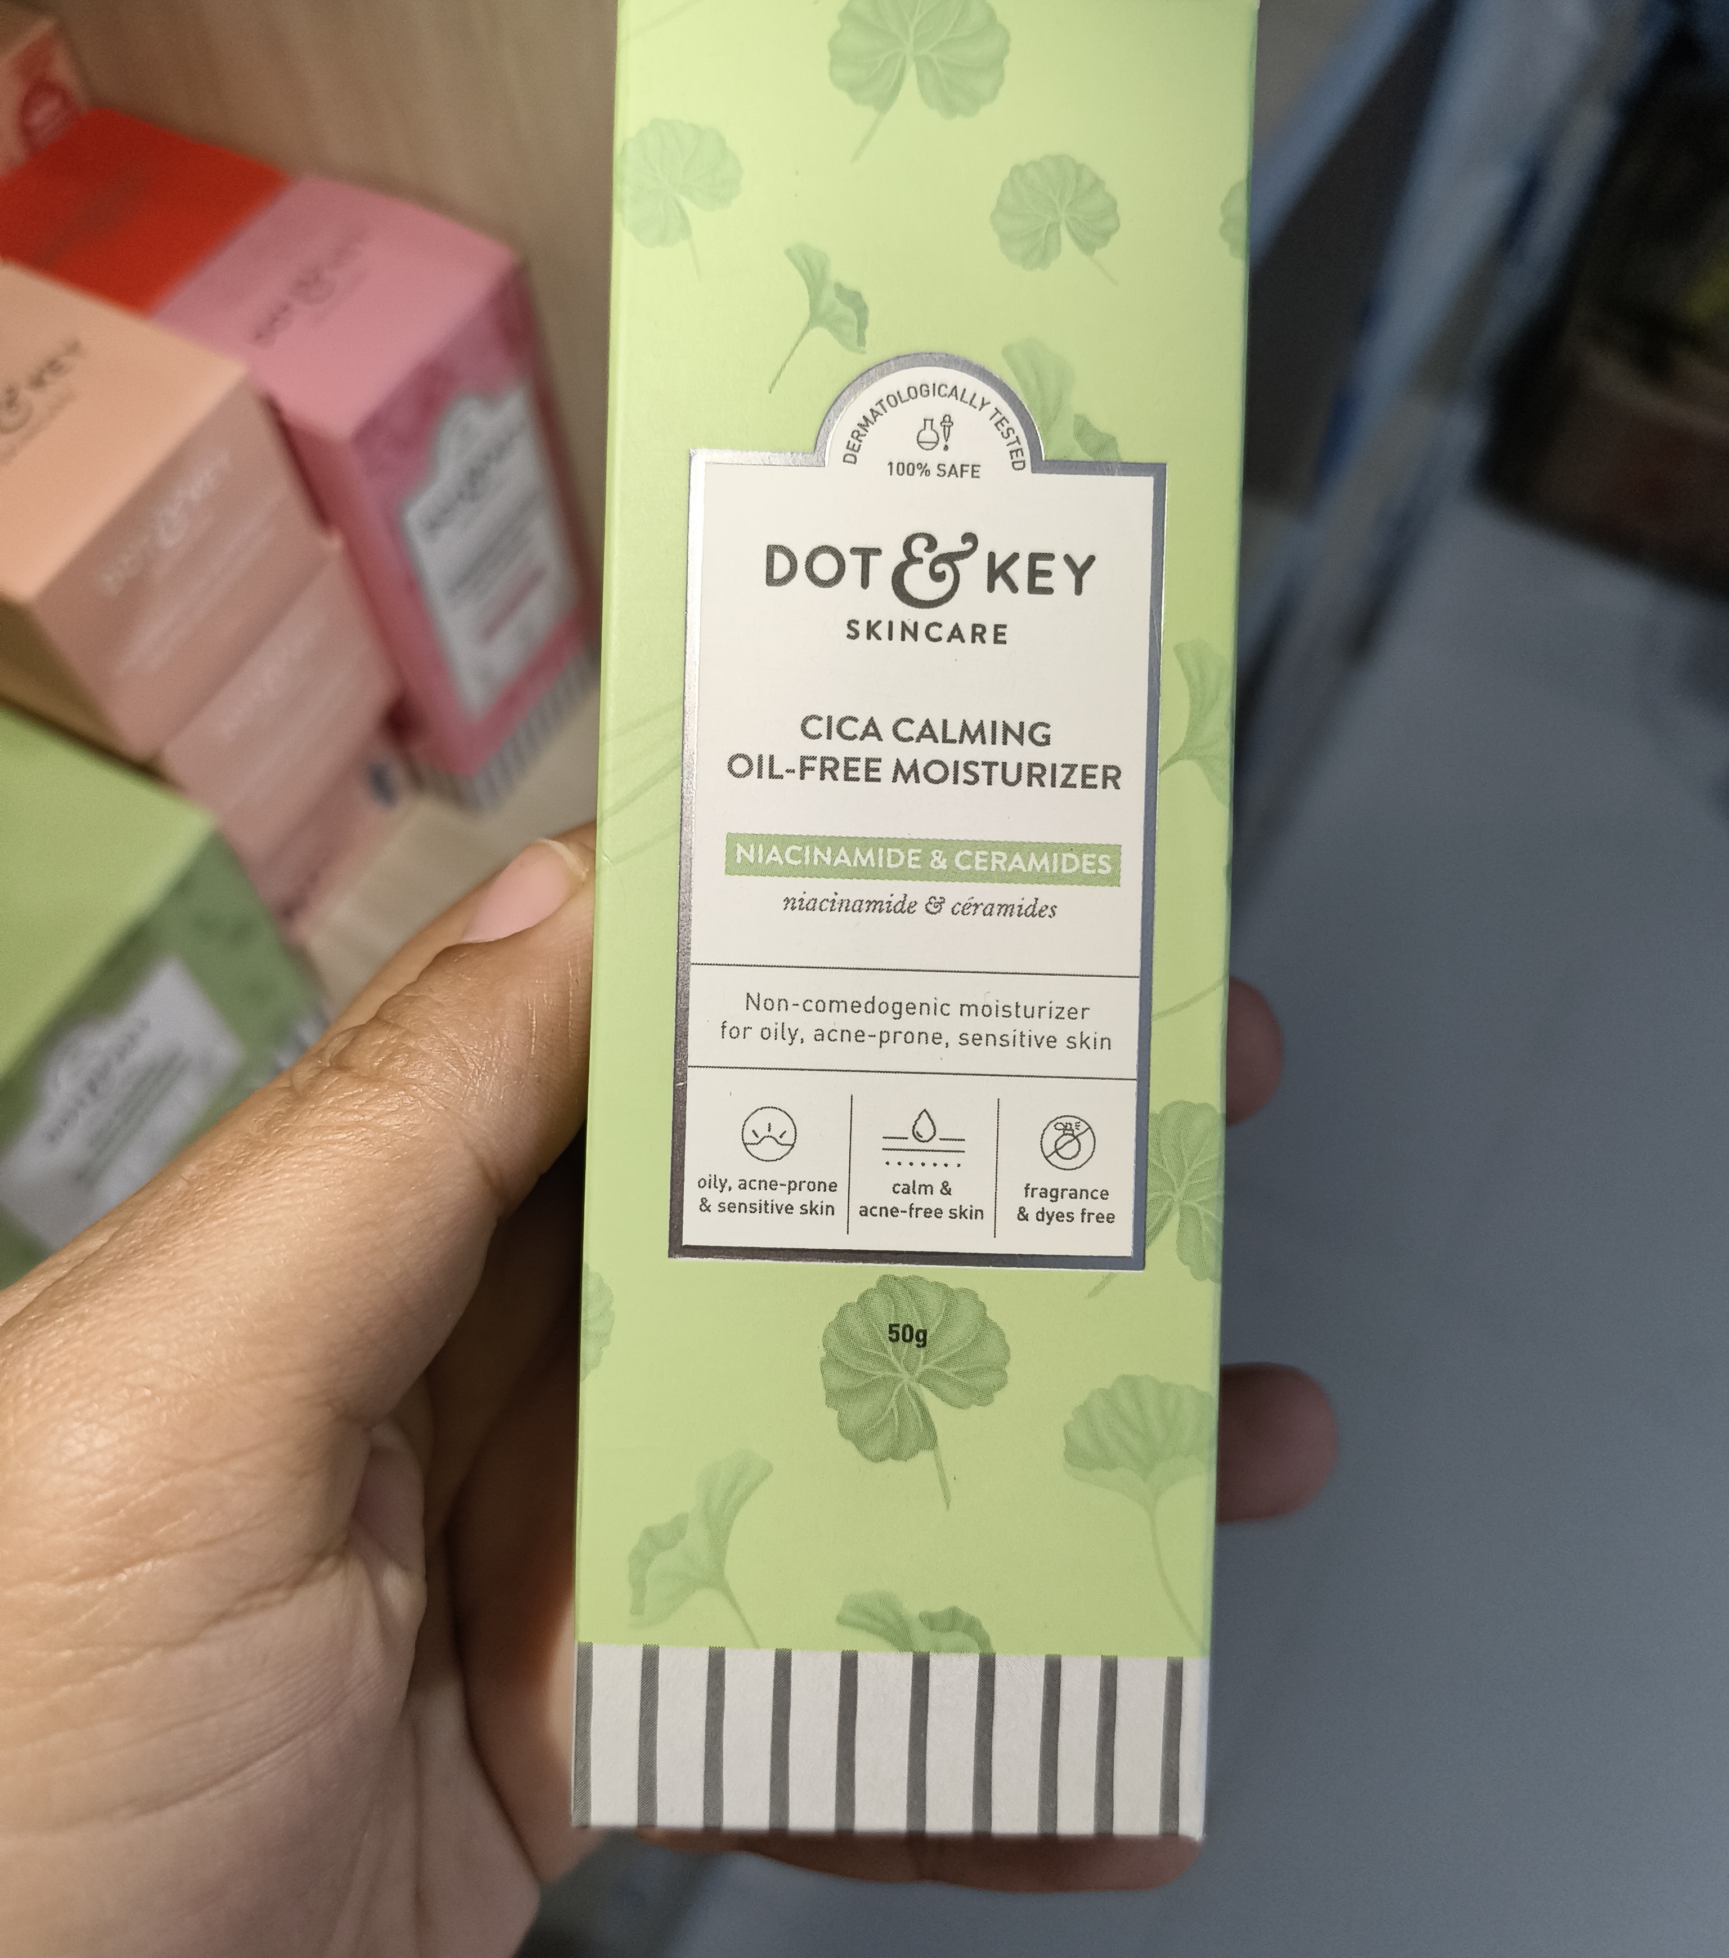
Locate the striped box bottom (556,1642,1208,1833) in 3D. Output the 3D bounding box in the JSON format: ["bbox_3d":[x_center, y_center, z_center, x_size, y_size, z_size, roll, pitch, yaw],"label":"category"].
[{"bbox_3d":[0.002,0.058,0.139,0.048,0.036,0.014,2,91,0],"label":"striped box bottom"}]

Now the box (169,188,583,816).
[{"bbox_3d":[-0.089,-0.087,0.308,0.043,0.108,0.045,26,66,11],"label":"box"}]

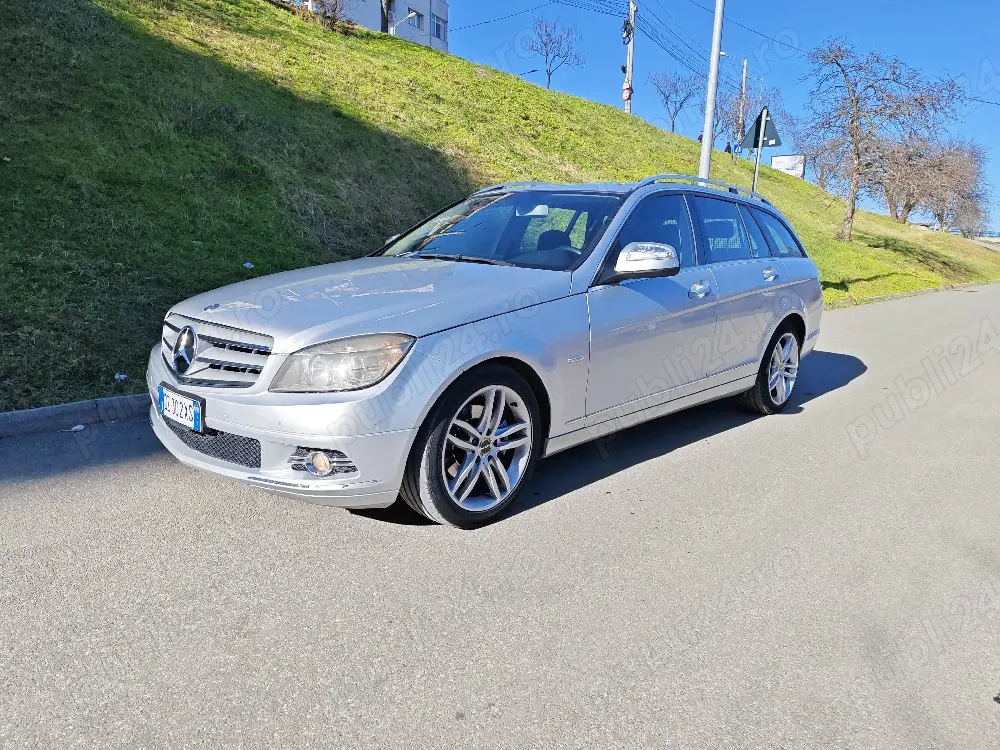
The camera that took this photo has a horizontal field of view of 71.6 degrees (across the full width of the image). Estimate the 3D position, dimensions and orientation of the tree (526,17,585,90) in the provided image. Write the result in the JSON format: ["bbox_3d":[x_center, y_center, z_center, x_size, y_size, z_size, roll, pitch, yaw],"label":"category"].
[{"bbox_3d":[3.079,-17.302,37.693,3.153,4.071,3.153,2,10,4],"label":"tree"}]

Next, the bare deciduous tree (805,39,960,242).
[{"bbox_3d":[15.530,-9.140,27.319,6.147,7.701,5.840,7,12,28],"label":"bare deciduous tree"}]

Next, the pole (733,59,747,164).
[{"bbox_3d":[19.773,-21.437,56.317,0.320,8.327,0.320,5,11,18],"label":"pole"}]

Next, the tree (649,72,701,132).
[{"bbox_3d":[12.371,-18.908,48.682,3.651,4.396,3.651,4,10,13],"label":"tree"}]

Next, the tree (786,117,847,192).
[{"bbox_3d":[24.254,-16.674,52.511,4.544,5.534,4.544,6,11,23],"label":"tree"}]

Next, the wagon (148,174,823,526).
[{"bbox_3d":[0.390,-0.420,4.181,1.830,1.460,4.596,11,14,43],"label":"wagon"}]

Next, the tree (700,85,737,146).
[{"bbox_3d":[17.613,-20.514,55.630,3.800,4.983,4.180,4,11,16],"label":"tree"}]

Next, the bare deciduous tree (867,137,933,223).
[{"bbox_3d":[24.255,-11.692,41.559,3.956,4.986,3.956,7,12,29],"label":"bare deciduous tree"}]

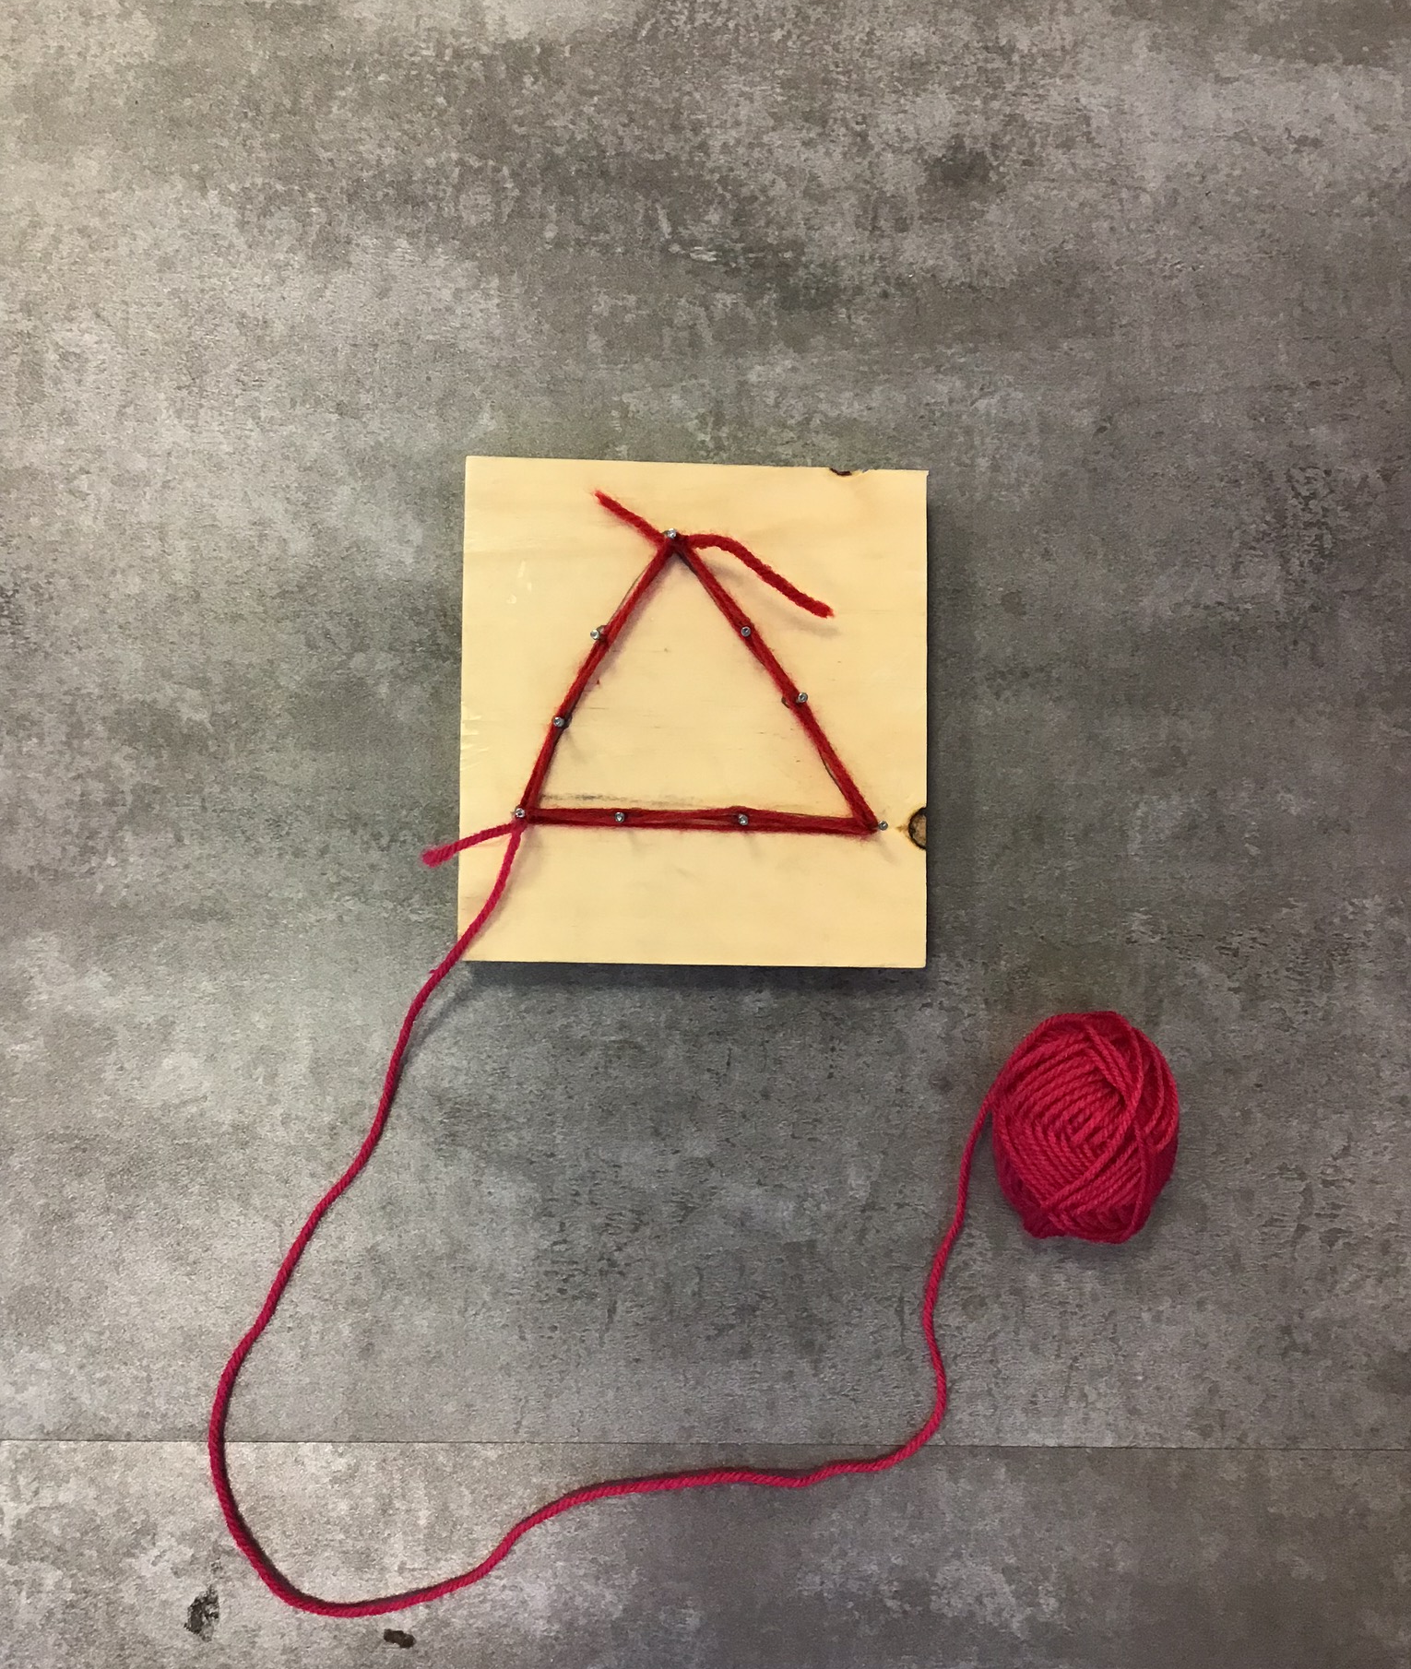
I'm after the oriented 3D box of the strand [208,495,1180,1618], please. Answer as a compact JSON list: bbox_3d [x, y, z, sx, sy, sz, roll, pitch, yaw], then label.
[{"bbox_3d":[-0.006,0.063,0.457,0.272,0.049,0.316,0,88,-1],"label":"strand"}]

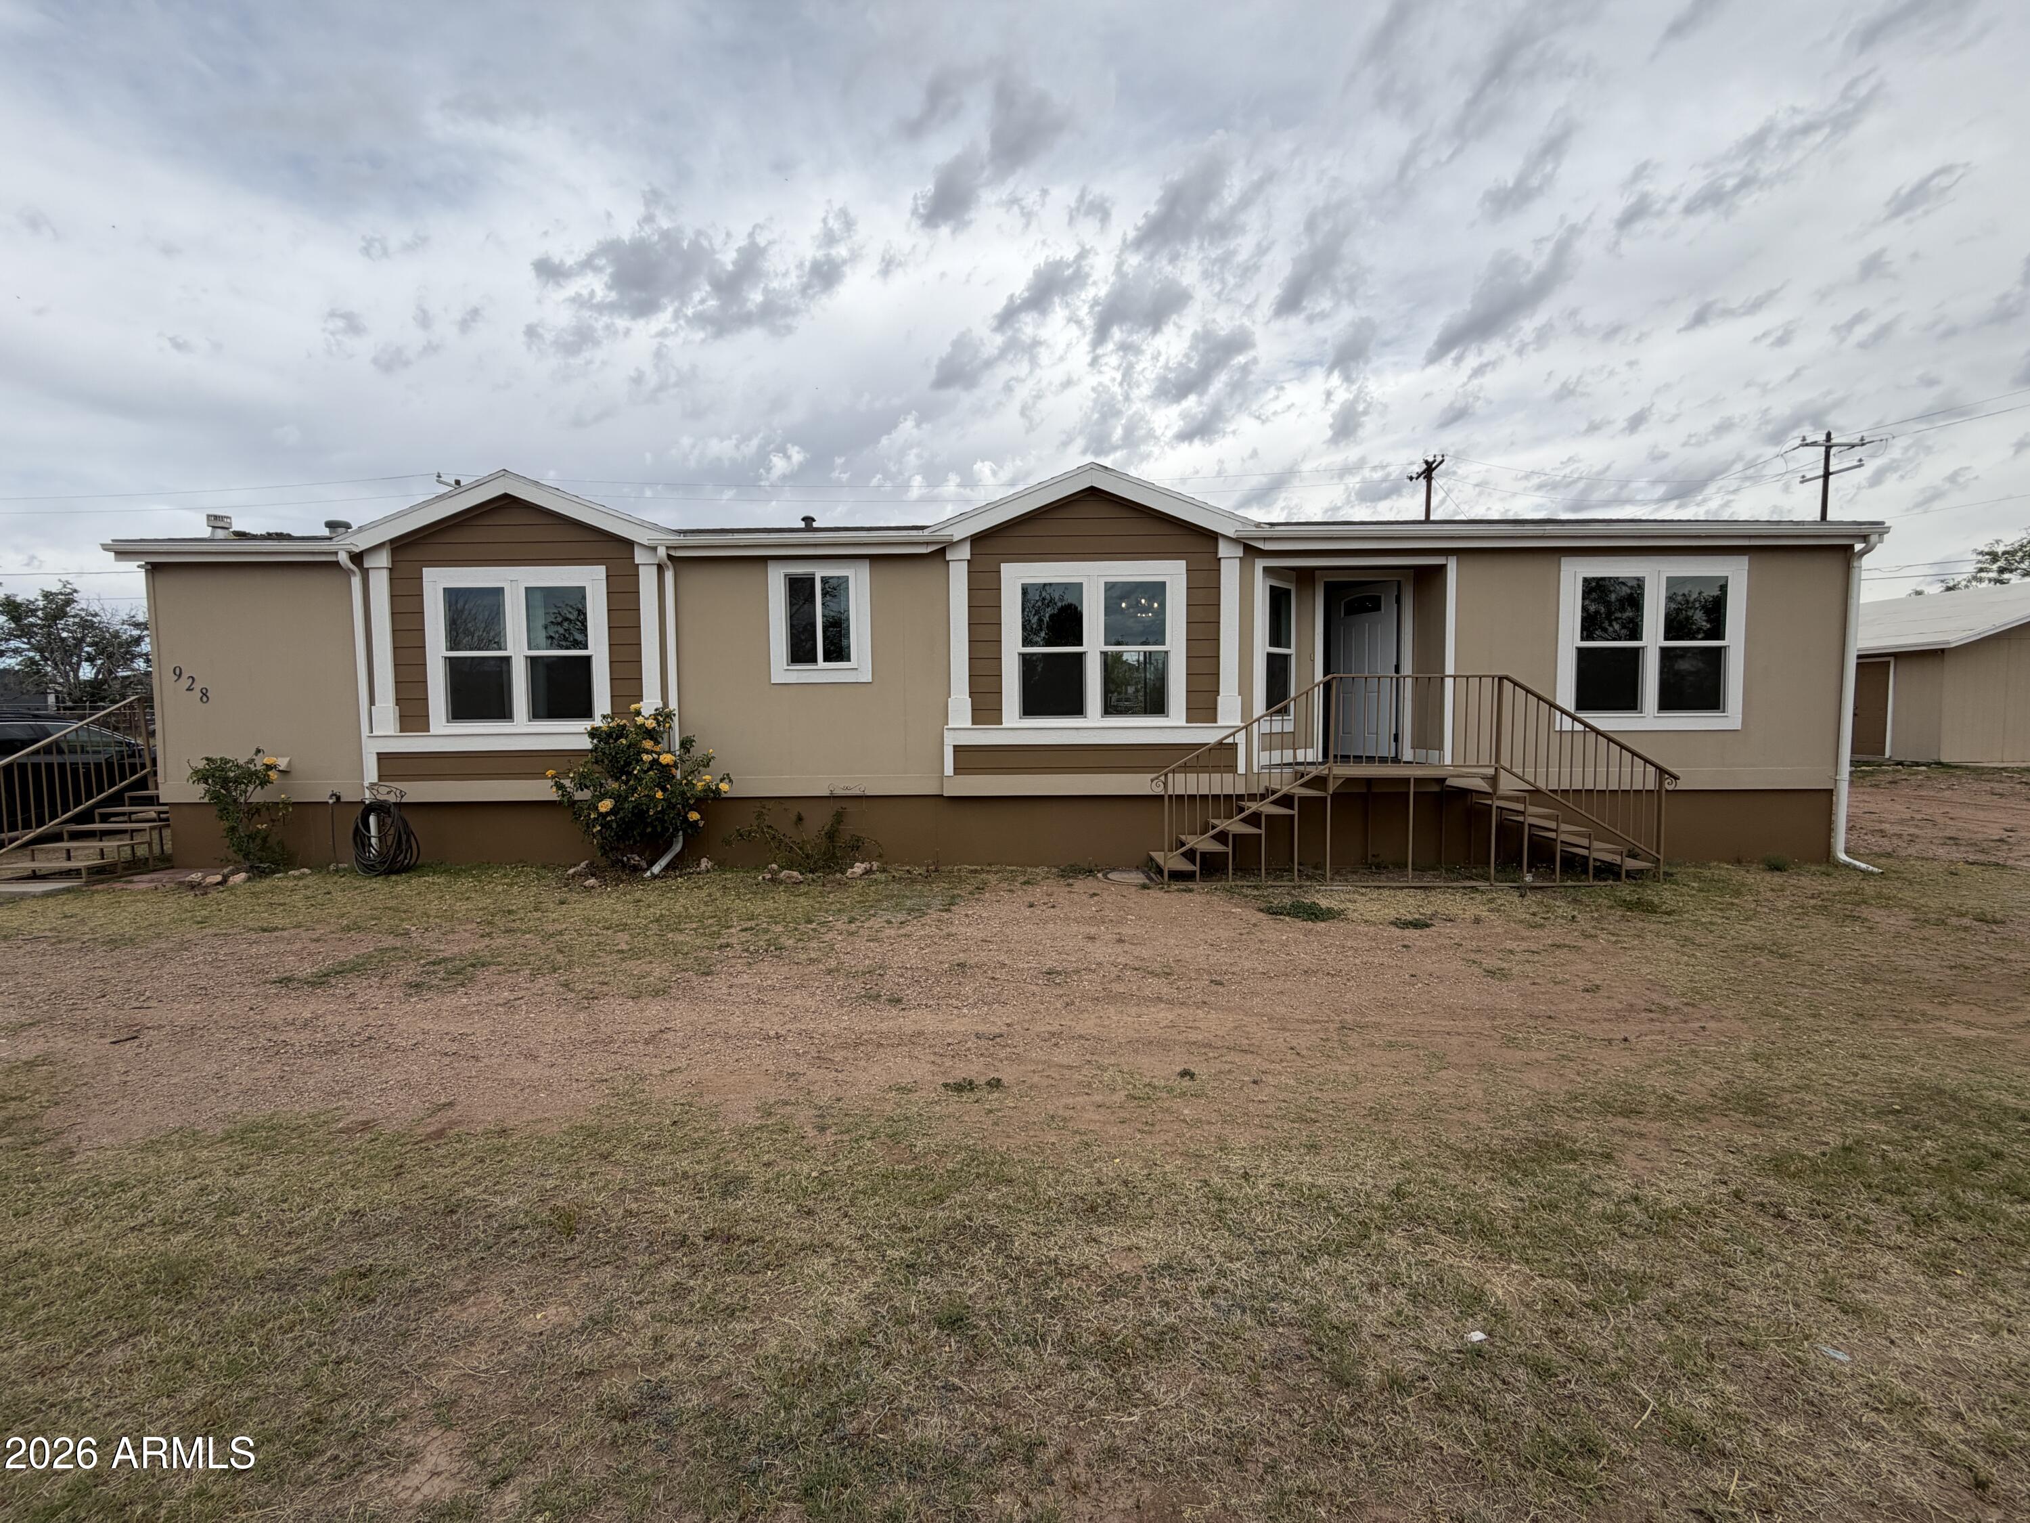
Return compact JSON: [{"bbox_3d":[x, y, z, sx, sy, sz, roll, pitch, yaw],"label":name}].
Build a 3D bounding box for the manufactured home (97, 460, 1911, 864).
[{"bbox_3d":[-0.253,-1.143,12.112,17.600,4.080,8.100,0,3,1],"label":"manufactured home"}]

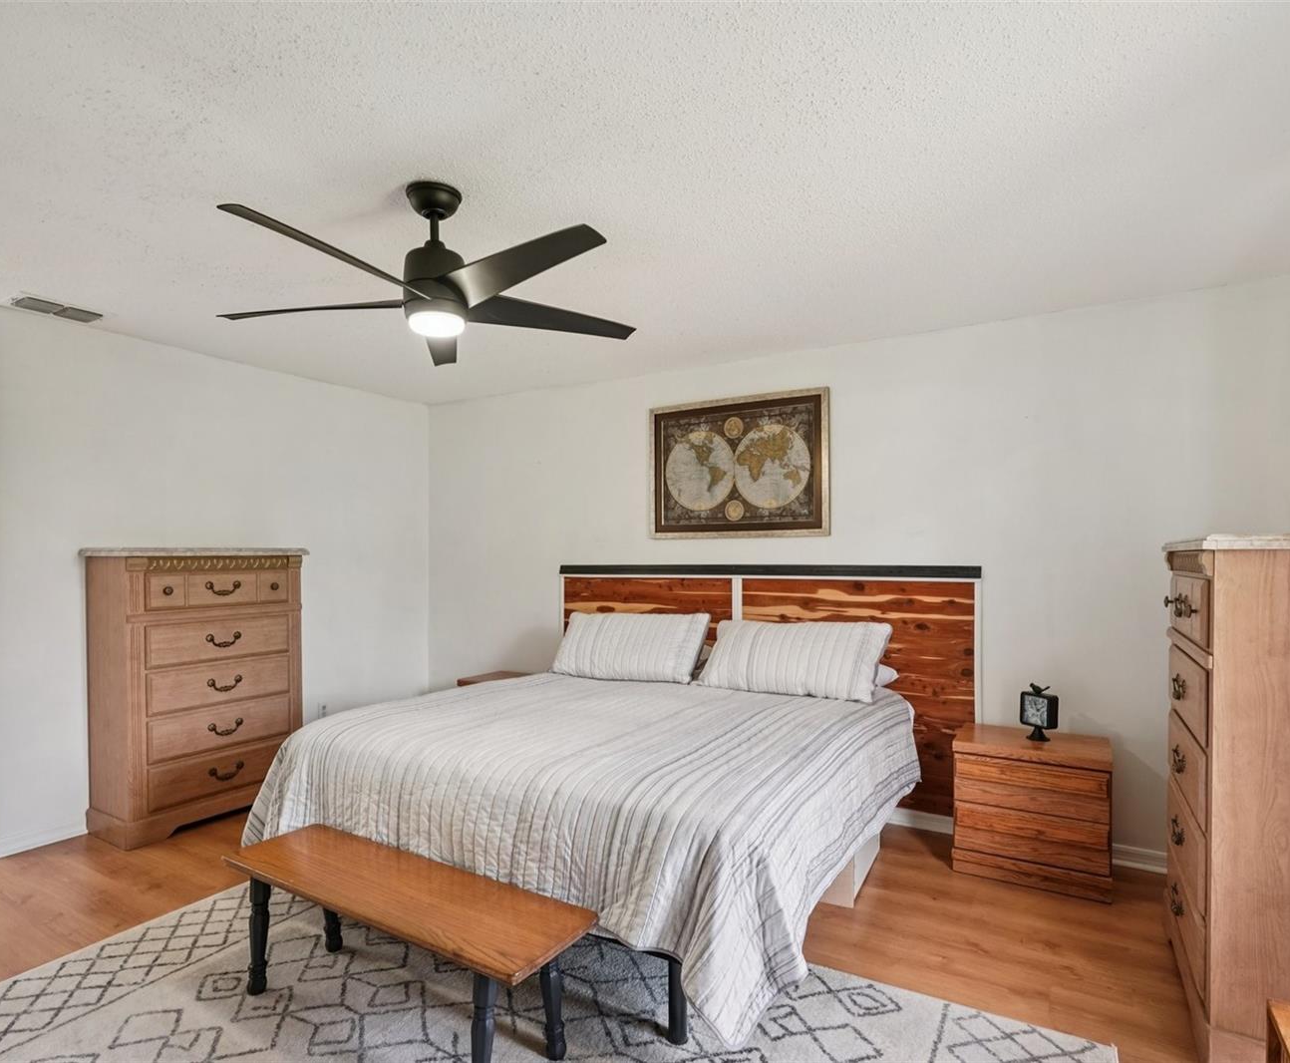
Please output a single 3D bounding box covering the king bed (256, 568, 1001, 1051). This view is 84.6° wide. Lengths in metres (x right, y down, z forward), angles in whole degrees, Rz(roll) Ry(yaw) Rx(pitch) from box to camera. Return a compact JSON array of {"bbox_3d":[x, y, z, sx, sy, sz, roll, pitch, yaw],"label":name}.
[{"bbox_3d":[-0.023,0.808,3.007,2.450,1.270,2.185,-1,-2,30],"label":"king bed"}]

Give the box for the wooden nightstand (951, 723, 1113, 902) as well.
[{"bbox_3d":[1.643,1.159,3.017,0.562,0.543,0.395,-1,-2,30],"label":"wooden nightstand"}]

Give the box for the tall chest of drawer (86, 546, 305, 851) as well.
[{"bbox_3d":[-2.330,0.791,3.751,0.420,1.375,0.925,-1,-2,30],"label":"tall chest of drawer"}]

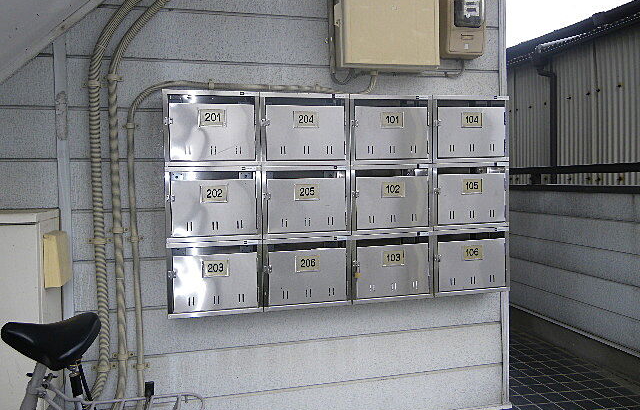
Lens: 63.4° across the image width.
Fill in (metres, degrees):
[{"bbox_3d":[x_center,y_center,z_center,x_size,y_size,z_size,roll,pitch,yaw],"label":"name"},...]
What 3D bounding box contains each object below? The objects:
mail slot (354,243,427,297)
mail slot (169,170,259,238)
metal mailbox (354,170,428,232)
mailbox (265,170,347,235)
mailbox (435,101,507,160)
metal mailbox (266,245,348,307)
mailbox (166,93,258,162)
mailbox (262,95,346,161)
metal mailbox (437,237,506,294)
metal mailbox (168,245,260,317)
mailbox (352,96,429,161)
[{"bbox_3d":[0.258,0.236,2.011,0.313,0.241,0.145,-2,3,-13],"label":"mail slot"},{"bbox_3d":[-0.379,-0.007,1.850,0.319,0.253,0.145,-2,3,-13],"label":"mail slot"},{"bbox_3d":[0.255,-0.020,1.999,0.312,0.234,0.145,-2,3,-13],"label":"metal mailbox"},{"bbox_3d":[-0.062,-0.014,1.925,0.315,0.248,0.145,-2,3,-13],"label":"mailbox"},{"bbox_3d":[0.567,-0.286,2.060,0.310,0.236,0.145,-2,3,-13],"label":"mailbox"},{"bbox_3d":[-0.057,0.246,1.938,0.316,0.244,0.145,-2,3,-13],"label":"metal mailbox"},{"bbox_3d":[-0.384,-0.264,1.847,0.321,0.252,0.141,-2,2,-14],"label":"mailbox"},{"bbox_3d":[-0.066,-0.274,1.924,0.321,0.252,0.141,-2,2,-14],"label":"mailbox"},{"bbox_3d":[0.577,0.226,2.086,0.315,0.241,0.145,-2,3,-13],"label":"metal mailbox"},{"bbox_3d":[-0.373,0.252,1.864,0.321,0.252,0.141,-2,2,-14],"label":"metal mailbox"},{"bbox_3d":[0.253,-0.283,2.001,0.321,0.252,0.141,-2,2,-14],"label":"mailbox"}]

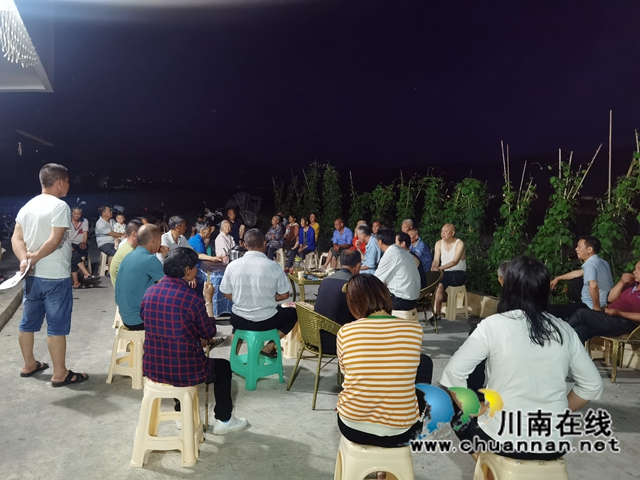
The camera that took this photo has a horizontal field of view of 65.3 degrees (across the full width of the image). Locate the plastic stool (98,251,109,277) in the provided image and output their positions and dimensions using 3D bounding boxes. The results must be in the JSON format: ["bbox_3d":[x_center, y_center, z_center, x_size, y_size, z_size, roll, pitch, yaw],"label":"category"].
[{"bbox_3d":[-3.970,0.496,9.430,0.360,0.450,0.360,3,4,0],"label":"plastic stool"}]

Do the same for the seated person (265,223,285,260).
[{"bbox_3d":[-0.900,0.085,10.150,0.500,1.130,0.700,5,6,41],"label":"seated person"}]

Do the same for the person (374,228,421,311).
[{"bbox_3d":[0.671,0.506,5.246,0.840,1.220,0.520,6,5,40],"label":"person"}]

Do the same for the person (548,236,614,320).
[{"bbox_3d":[2.365,0.578,4.825,0.860,1.240,0.560,2,4,12],"label":"person"}]

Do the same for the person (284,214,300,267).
[{"bbox_3d":[-0.701,0.001,11.781,0.750,1.210,0.500,0,5,-30],"label":"person"}]

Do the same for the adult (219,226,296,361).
[{"bbox_3d":[-0.530,0.550,4.480,0.600,1.290,0.820,3,4,2],"label":"adult"}]

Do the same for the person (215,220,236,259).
[{"bbox_3d":[-1.420,0.342,7.650,0.460,1.220,0.680,1,4,-30],"label":"person"}]

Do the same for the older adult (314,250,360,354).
[{"bbox_3d":[0.220,0.662,4.450,0.520,1.140,0.800,4,4,20],"label":"older adult"}]

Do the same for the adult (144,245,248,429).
[{"bbox_3d":[-0.765,0.627,3.023,0.540,1.180,0.760,5,5,35],"label":"adult"}]

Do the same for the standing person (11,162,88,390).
[{"bbox_3d":[-2.230,0.268,4.100,0.560,1.740,0.380,5,4,29],"label":"standing person"}]

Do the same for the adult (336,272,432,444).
[{"bbox_3d":[0.313,0.720,2.425,0.540,1.160,0.840,3,4,15],"label":"adult"}]

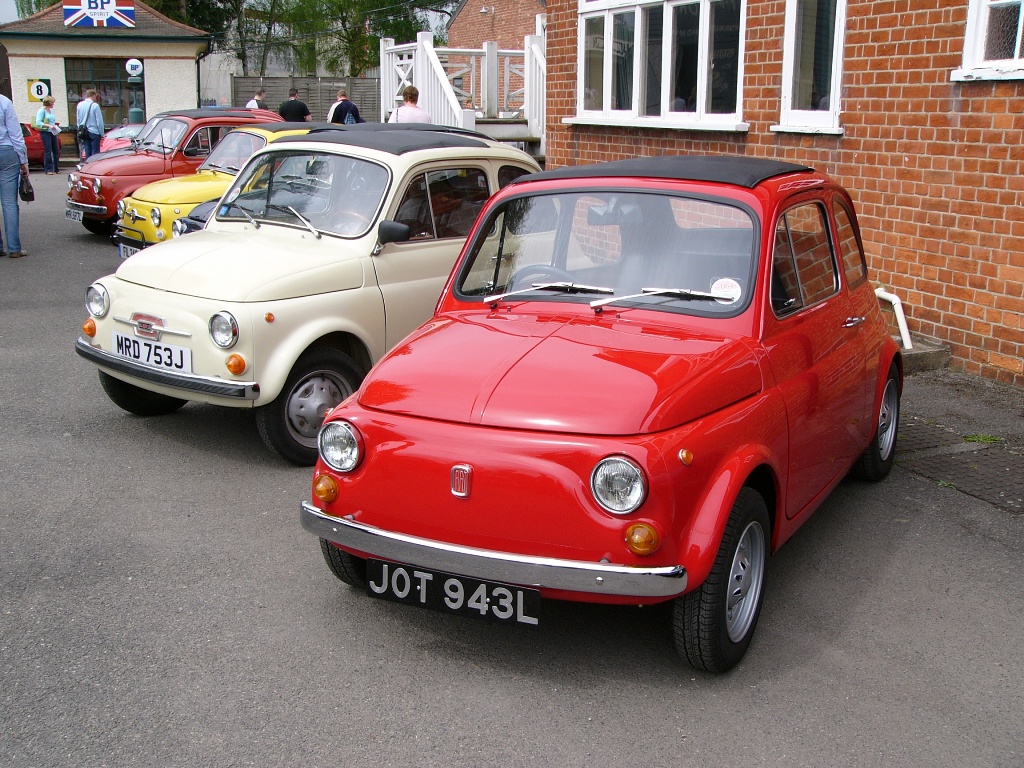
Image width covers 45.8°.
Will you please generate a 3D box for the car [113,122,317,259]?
[{"bbox_3d":[-1.880,-1.605,10.497,2.970,1.330,1.320,-8,17,-34],"label":"car"}]

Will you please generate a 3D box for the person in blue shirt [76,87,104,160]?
[{"bbox_3d":[-8.790,-5.271,25.480,0.550,1.760,0.360,4,14,14],"label":"person in blue shirt"}]

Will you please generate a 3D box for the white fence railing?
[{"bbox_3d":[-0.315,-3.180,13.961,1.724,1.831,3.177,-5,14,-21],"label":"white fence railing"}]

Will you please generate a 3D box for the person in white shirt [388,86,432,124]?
[{"bbox_3d":[-1.094,-2.375,13.208,0.470,1.680,0.300,1,13,3],"label":"person in white shirt"}]

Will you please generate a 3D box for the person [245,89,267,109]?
[{"bbox_3d":[-4.509,-4.354,21.581,0.500,1.740,0.320,7,15,26],"label":"person"}]

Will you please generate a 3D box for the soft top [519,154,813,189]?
[{"bbox_3d":[0.534,-0.737,4.146,0.840,0.100,0.780,6,15,28],"label":"soft top"}]

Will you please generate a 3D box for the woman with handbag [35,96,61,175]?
[{"bbox_3d":[-9.698,-5.211,25.495,0.420,1.620,0.520,12,17,40],"label":"woman with handbag"}]

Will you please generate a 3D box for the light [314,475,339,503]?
[{"bbox_3d":[-0.516,0.289,3.392,0.080,0.080,0.055,6,15,28],"label":"light"}]

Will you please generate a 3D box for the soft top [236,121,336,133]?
[{"bbox_3d":[-1.868,-2.194,10.351,0.790,0.105,0.860,-8,17,-34],"label":"soft top"}]

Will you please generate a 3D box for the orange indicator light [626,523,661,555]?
[{"bbox_3d":[0.318,0.377,2.947,0.080,0.080,0.055,6,15,28],"label":"orange indicator light"}]

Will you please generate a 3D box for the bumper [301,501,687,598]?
[{"bbox_3d":[-0.125,0.426,3.139,1.180,0.085,0.150,6,15,28],"label":"bumper"}]

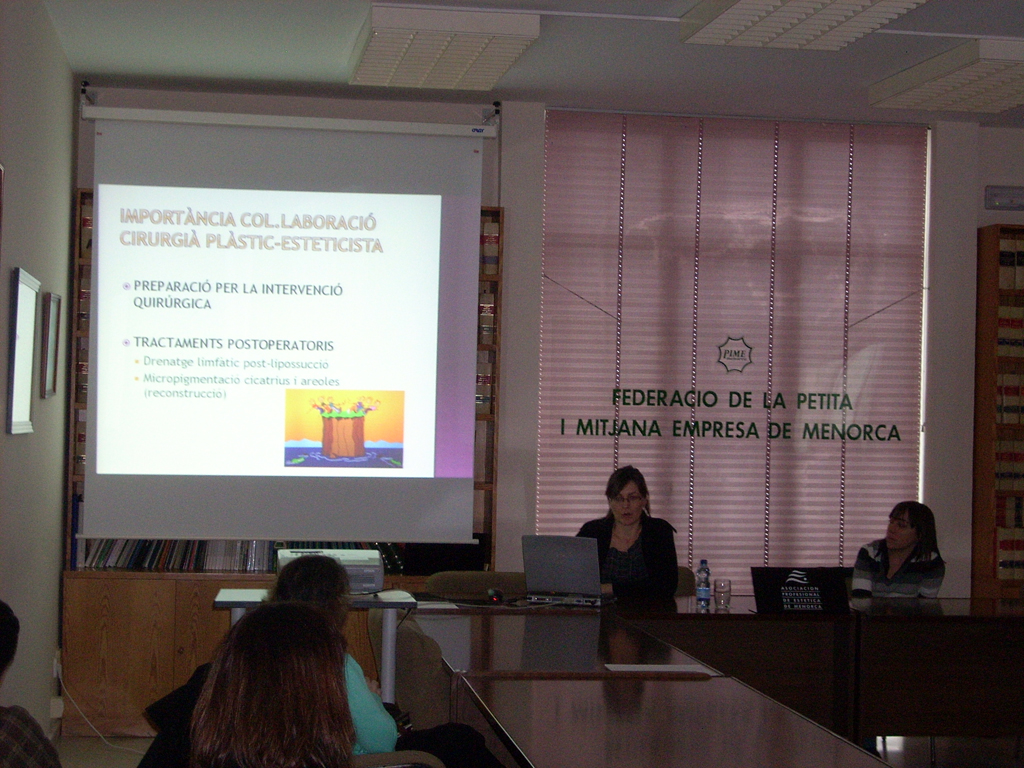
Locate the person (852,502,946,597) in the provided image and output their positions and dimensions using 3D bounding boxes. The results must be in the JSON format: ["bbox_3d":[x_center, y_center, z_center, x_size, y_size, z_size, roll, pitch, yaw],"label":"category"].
[{"bbox_3d":[1.662,1.085,8.349,0.470,1.142,0.720,1,-1,18],"label":"person"}]

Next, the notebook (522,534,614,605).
[{"bbox_3d":[0.223,0.743,7.618,0.295,0.255,0.330,1,-1,10],"label":"notebook"}]

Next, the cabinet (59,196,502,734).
[{"bbox_3d":[-1.049,0.376,8.916,1.940,2.446,0.330,1,-1,-9],"label":"cabinet"}]

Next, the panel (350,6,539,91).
[{"bbox_3d":[-0.302,-1.349,7.824,0.629,0.080,1.286,1,-1,-9],"label":"panel"}]

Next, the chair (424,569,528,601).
[{"bbox_3d":[-0.074,1.197,7.979,0.540,0.830,0.580,1,-1,-9],"label":"chair"}]

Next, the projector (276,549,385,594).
[{"bbox_3d":[-0.600,0.612,6.250,0.335,0.105,0.255,1,3,-12],"label":"projector"}]

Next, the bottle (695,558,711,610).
[{"bbox_3d":[0.754,0.786,7.556,0.061,0.191,0.061,1,-1,-9],"label":"bottle"}]

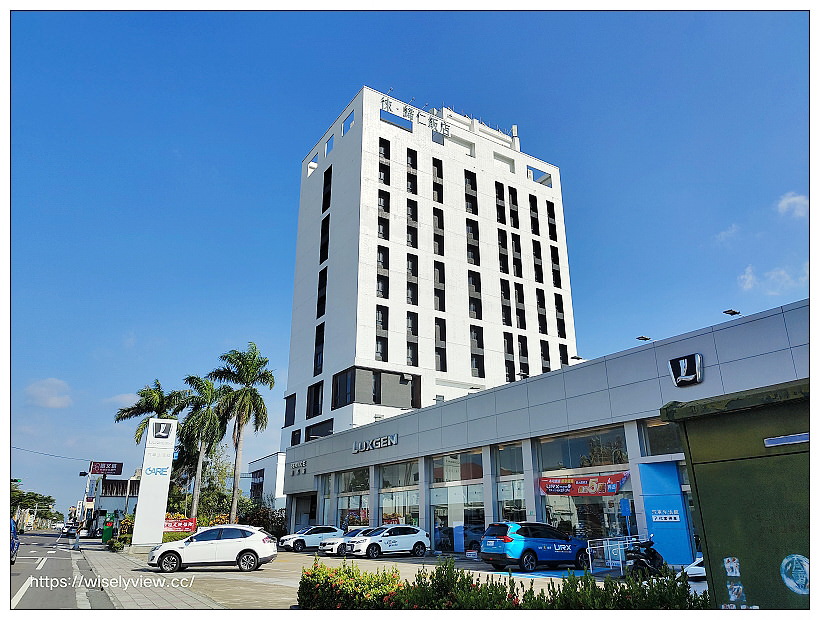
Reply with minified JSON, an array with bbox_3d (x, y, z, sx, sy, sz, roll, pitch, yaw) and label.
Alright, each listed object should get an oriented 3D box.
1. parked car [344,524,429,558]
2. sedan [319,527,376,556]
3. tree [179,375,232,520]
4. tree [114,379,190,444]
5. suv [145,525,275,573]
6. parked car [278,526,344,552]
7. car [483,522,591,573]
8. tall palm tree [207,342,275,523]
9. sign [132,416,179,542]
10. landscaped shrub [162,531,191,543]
[{"bbox_3d":[-1.092,12.554,32.283,4.630,1.620,1.845,12,-23,-29],"label":"parked car"},{"bbox_3d":[-3.146,13.863,35.669,4.600,1.500,1.820,12,-23,-30],"label":"sedan"},{"bbox_3d":[-14.905,10.515,41.932,4.100,12.164,4.100,7,-21,-18],"label":"tree"},{"bbox_3d":[-17.592,10.181,39.804,4.800,11.349,4.800,8,-22,-22],"label":"tree"},{"bbox_3d":[-7.412,9.066,22.677,4.625,1.620,1.845,4,-20,-10],"label":"suv"},{"bbox_3d":[-6.770,15.934,41.478,4.600,1.620,1.845,13,-24,-32],"label":"parked car"},{"bbox_3d":[5.003,9.132,23.049,4.720,1.670,1.845,12,-23,-29],"label":"car"},{"bbox_3d":[-12.958,9.688,44.012,5.000,15.133,5.000,6,-21,-15],"label":"tall palm tree"},{"bbox_3d":[-15.309,10.287,35.820,1.620,7.200,0.400,10,-22,-26],"label":"sign"},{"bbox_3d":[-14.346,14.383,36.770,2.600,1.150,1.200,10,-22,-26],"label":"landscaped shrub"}]

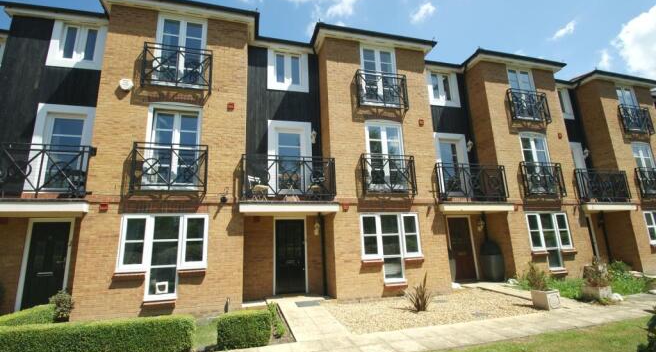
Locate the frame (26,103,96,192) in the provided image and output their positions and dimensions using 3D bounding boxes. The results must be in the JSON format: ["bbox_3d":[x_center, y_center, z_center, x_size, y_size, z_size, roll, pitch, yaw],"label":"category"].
[{"bbox_3d":[-6.463,-0.670,6.719,1.290,2.251,0.140,1,-12,-14],"label":"frame"}]

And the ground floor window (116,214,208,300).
[{"bbox_3d":[-3.621,1.783,6.061,1.755,1.774,0.140,1,-12,-14],"label":"ground floor window"}]

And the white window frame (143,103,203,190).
[{"bbox_3d":[-3.692,-0.727,6.565,1.196,2.131,0.140,1,-12,-14],"label":"white window frame"}]

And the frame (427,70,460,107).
[{"bbox_3d":[4.137,-3.145,9.793,1.260,1.343,0.120,1,-12,-14],"label":"frame"}]

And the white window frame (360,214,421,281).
[{"bbox_3d":[1.706,1.898,7.308,1.720,1.825,0.110,1,-12,-14],"label":"white window frame"}]

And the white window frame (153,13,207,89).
[{"bbox_3d":[-3.770,-3.186,7.007,1.170,2.090,0.100,1,-12,-14],"label":"white window frame"}]

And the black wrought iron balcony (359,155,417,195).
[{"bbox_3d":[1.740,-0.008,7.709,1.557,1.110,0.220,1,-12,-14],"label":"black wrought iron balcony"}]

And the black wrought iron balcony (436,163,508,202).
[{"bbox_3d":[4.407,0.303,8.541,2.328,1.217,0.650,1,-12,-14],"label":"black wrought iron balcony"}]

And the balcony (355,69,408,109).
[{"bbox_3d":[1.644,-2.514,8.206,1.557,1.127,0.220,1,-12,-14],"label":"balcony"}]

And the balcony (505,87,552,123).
[{"bbox_3d":[6.933,-2.391,9.420,1.540,1.104,0.180,1,-12,-14],"label":"balcony"}]

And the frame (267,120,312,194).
[{"bbox_3d":[-1.092,-0.544,7.914,1.276,2.261,0.120,1,-12,-14],"label":"frame"}]

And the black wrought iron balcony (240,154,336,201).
[{"bbox_3d":[-0.962,0.066,6.892,2.354,1.143,0.220,1,-12,-14],"label":"black wrought iron balcony"}]

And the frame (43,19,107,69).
[{"bbox_3d":[-6.583,-3.445,7.266,1.280,1.366,0.140,1,-12,-14],"label":"frame"}]

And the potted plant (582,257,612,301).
[{"bbox_3d":[6.009,2.348,6.177,0.400,0.850,0.400,1,-12,-14],"label":"potted plant"}]

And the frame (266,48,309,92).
[{"bbox_3d":[-1.224,-3.294,8.611,1.280,1.366,0.140,1,-12,-14],"label":"frame"}]

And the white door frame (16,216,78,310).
[{"bbox_3d":[-6.344,2.021,6.152,0.920,2.100,0.100,1,-12,-14],"label":"white door frame"}]

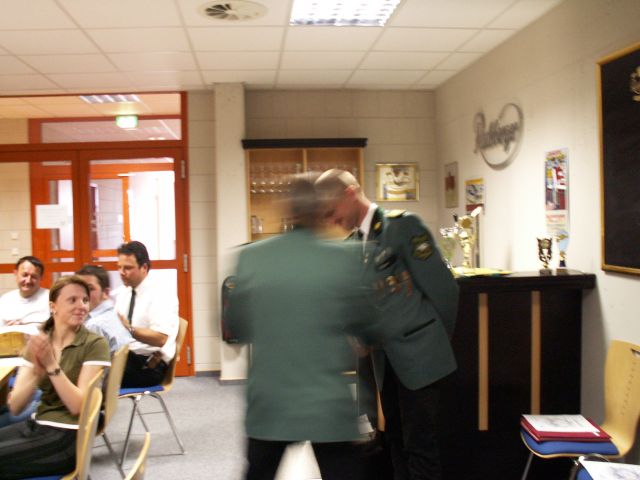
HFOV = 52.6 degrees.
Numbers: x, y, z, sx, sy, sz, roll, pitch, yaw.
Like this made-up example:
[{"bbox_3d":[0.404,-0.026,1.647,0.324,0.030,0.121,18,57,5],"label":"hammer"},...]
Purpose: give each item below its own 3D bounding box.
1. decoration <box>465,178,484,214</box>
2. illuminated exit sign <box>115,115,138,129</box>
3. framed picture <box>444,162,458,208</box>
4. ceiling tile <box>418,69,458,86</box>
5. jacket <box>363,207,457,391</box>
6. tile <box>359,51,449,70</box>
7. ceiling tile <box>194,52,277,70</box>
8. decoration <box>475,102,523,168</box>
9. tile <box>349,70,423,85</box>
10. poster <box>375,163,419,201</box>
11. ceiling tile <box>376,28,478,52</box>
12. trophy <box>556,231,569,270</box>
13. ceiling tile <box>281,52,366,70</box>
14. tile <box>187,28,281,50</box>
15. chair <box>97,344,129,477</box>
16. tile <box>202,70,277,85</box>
[{"bbox_3d":[1.225,-0.338,5.146,0.012,0.282,0.415,-2,2,-6],"label":"decoration"},{"bbox_3d":[-2.131,-1.305,7.125,0.270,0.156,0.080,-2,2,-6],"label":"illuminated exit sign"},{"bbox_3d":[1.127,-0.466,5.536,0.020,0.379,0.344,-2,3,-6],"label":"framed picture"},{"bbox_3d":[0.983,-1.398,5.545,0.232,0.020,0.615,-2,3,-6],"label":"ceiling tile"},{"bbox_3d":[0.329,0.246,2.680,0.500,0.740,0.360,1,25,40],"label":"jacket"},{"bbox_3d":[0.632,-1.388,5.032,0.625,0.020,0.625,-2,2,-6],"label":"tile"},{"bbox_3d":[-0.609,-1.346,4.848,0.620,0.020,0.620,-2,2,-6],"label":"ceiling tile"},{"bbox_3d":[1.253,-0.721,4.604,0.042,0.435,0.870,-2,2,-6],"label":"decoration"},{"bbox_3d":[0.564,-1.389,5.503,0.615,0.020,0.615,-2,3,-6],"label":"tile"},{"bbox_3d":[0.728,-0.537,6.037,0.408,0.362,0.020,-2,3,-6],"label":"poster"},{"bbox_3d":[0.694,-1.350,4.353,0.620,0.020,0.620,-2,2,-6],"label":"ceiling tile"},{"bbox_3d":[1.278,0.062,3.434,0.075,0.200,0.060,-1,2,5],"label":"trophy"},{"bbox_3d":[0.015,-1.346,4.832,0.615,0.020,0.615,-2,3,-6],"label":"ceiling tile"},{"bbox_3d":[-0.534,-1.297,4.160,0.615,0.020,0.615,-2,3,-6],"label":"tile"},{"bbox_3d":[-1.223,0.991,3.231,0.540,0.846,0.490,-2,3,-8],"label":"chair"},{"bbox_3d":[-0.660,-1.355,5.383,0.615,0.020,0.615,-2,3,-6],"label":"tile"}]

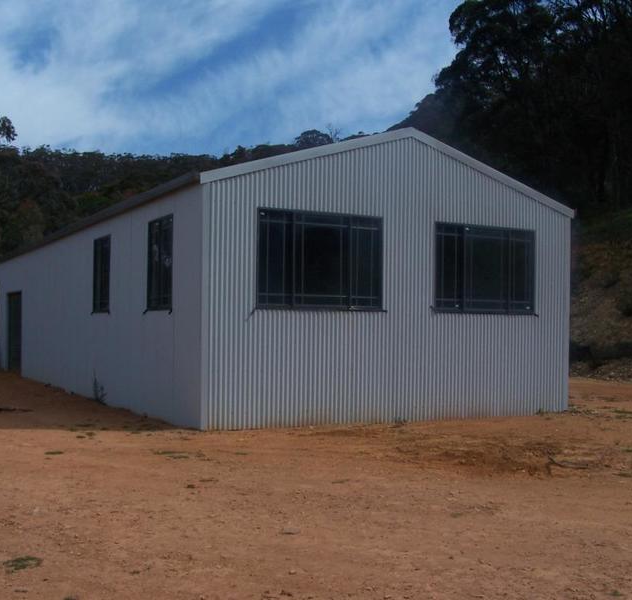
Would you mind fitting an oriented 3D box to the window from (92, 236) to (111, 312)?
[{"bbox_3d":[-4.011,-0.468,16.542,0.100,1.418,1.084,2,-2,-30],"label":"window"}]

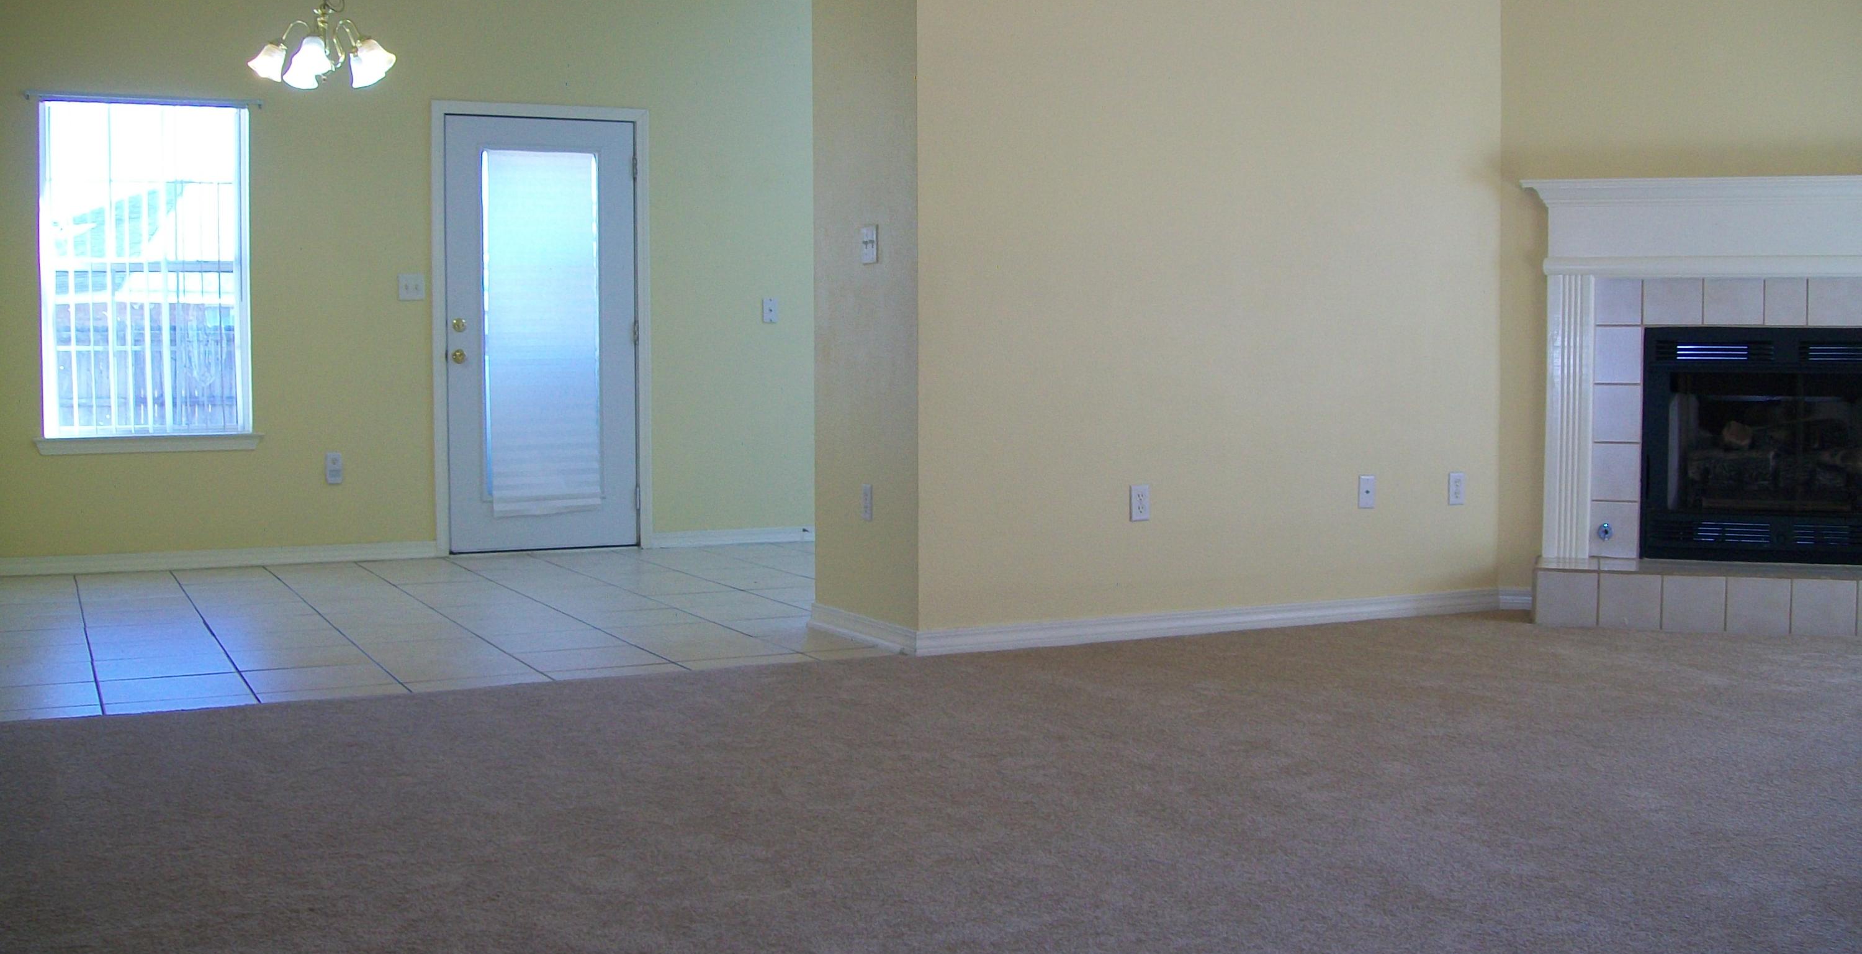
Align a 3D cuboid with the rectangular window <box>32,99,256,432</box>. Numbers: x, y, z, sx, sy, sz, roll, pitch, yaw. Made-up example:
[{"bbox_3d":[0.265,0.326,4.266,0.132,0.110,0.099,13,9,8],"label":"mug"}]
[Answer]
[{"bbox_3d":[-3.396,-0.895,7.928,0.848,1.435,0.104,-2,4,-26],"label":"rectangular window"}]

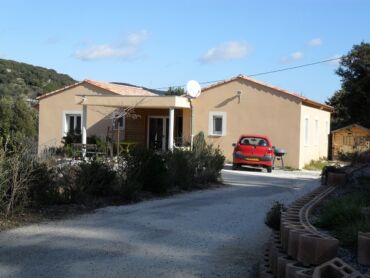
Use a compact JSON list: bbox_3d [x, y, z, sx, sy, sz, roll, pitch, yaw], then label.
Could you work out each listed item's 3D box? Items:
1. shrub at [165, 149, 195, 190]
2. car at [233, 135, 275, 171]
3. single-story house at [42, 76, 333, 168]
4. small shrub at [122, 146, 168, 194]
[{"bbox_3d":[-0.157,0.861,19.200,0.840,1.150,0.850,1,1,0],"label":"shrub"},{"bbox_3d":[3.064,0.600,29.788,1.660,1.500,3.600,4,1,6],"label":"car"},{"bbox_3d":[0.513,-0.982,38.411,14.362,4.400,11.300,1,1,19],"label":"single-story house"},{"bbox_3d":[-1.049,0.824,17.900,1.200,1.220,1.100,1,1,0],"label":"small shrub"}]

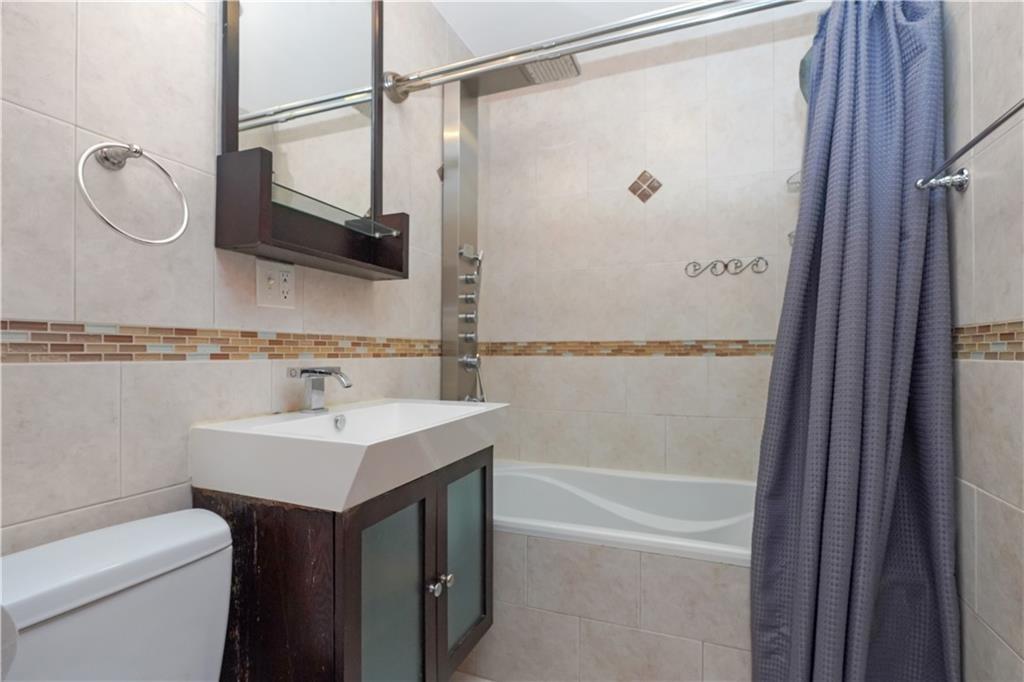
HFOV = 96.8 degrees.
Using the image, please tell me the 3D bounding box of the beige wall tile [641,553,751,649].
[{"bbox_3d":[0.534,0.715,1.260,0.339,0.224,0.012,0,-1,20],"label":"beige wall tile"}]

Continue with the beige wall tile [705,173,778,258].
[{"bbox_3d":[0.960,-0.519,1.908,0.252,0.339,0.012,0,-1,20],"label":"beige wall tile"}]

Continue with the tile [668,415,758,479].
[{"bbox_3d":[0.821,0.443,1.906,0.332,0.250,0.010,0,-2,20],"label":"tile"}]

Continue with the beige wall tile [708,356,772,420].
[{"bbox_3d":[0.980,0.189,1.853,0.332,0.250,0.010,0,-2,20],"label":"beige wall tile"}]

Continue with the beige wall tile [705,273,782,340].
[{"bbox_3d":[0.944,-0.174,1.876,0.248,0.340,0.010,0,-2,20],"label":"beige wall tile"}]

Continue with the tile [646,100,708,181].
[{"bbox_3d":[0.720,-0.861,2.004,0.252,0.339,0.012,0,-1,20],"label":"tile"}]

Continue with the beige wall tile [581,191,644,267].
[{"bbox_3d":[0.473,-0.512,2.058,0.248,0.340,0.010,0,-2,20],"label":"beige wall tile"}]

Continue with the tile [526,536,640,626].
[{"bbox_3d":[0.211,0.718,1.378,0.339,0.224,0.012,0,-1,20],"label":"tile"}]

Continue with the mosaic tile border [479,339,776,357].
[{"bbox_3d":[0.524,0.035,2.055,1.508,0.068,0.012,0,-1,20],"label":"mosaic tile border"}]

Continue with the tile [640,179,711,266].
[{"bbox_3d":[0.720,-0.517,1.996,0.252,0.339,0.012,0,-1,20],"label":"tile"}]

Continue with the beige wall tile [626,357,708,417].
[{"bbox_3d":[0.666,0.192,1.970,0.332,0.250,0.010,0,-2,20],"label":"beige wall tile"}]

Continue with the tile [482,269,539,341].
[{"bbox_3d":[-0.006,-0.166,2.227,0.276,0.340,0.010,0,-2,20],"label":"tile"}]

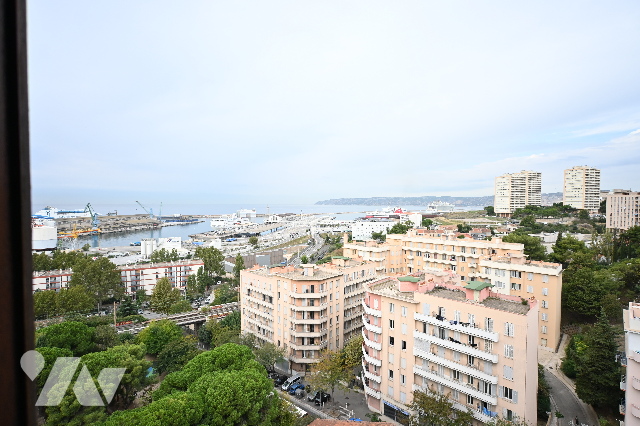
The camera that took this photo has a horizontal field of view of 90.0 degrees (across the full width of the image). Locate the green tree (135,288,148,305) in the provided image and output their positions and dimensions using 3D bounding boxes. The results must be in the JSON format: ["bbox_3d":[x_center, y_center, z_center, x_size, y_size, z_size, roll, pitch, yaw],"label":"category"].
[{"bbox_3d":[-78.830,37.140,141.110,5.000,7.200,5.000,-1,2,-29],"label":"green tree"}]

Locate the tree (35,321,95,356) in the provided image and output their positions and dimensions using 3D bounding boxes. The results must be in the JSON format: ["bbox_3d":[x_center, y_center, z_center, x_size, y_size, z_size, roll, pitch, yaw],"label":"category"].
[{"bbox_3d":[-63.035,31.957,79.070,11.884,10.629,11.884,-1,2,-39],"label":"tree"}]

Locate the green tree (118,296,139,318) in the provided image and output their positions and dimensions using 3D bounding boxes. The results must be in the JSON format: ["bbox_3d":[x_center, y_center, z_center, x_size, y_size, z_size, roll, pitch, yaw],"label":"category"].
[{"bbox_3d":[-72.504,35.764,121.214,6.683,8.305,6.683,-1,2,-31],"label":"green tree"}]

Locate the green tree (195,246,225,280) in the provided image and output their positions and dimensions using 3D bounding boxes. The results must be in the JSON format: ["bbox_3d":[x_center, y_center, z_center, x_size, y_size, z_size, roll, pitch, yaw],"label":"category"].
[{"bbox_3d":[-63.232,28.898,183.000,16.300,19.500,15.800,-1,2,-19],"label":"green tree"}]

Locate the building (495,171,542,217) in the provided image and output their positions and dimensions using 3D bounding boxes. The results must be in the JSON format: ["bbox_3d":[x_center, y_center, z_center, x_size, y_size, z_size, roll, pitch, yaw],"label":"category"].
[{"bbox_3d":[245.794,-23.468,395.000,75.000,49.000,23.000,-1,2,-37],"label":"building"}]

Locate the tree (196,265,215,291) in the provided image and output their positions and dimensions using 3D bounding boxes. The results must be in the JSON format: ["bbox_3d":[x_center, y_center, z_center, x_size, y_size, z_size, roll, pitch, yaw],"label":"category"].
[{"bbox_3d":[-54.780,31.340,153.000,7.300,12.500,7.300,0,2,0],"label":"tree"}]

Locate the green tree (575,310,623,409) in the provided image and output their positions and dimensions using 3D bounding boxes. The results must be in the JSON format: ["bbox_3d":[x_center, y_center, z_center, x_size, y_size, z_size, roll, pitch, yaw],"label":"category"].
[{"bbox_3d":[47.250,24.280,53.970,6.100,16.000,6.100,2,2,42],"label":"green tree"}]

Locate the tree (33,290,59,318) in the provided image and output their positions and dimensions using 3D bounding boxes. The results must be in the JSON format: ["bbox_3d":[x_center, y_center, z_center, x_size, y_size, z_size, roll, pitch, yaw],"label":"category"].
[{"bbox_3d":[-103.000,34.513,120.173,7.902,10.872,7.902,-2,2,-41],"label":"tree"}]

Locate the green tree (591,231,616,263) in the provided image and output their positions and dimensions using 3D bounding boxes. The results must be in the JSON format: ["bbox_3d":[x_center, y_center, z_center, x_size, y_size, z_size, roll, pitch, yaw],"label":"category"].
[{"bbox_3d":[121.450,14.990,137.000,8.800,14.800,8.800,0,2,0],"label":"green tree"}]

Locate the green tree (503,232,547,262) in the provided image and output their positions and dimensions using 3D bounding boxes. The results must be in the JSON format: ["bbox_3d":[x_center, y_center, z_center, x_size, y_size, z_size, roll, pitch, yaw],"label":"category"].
[{"bbox_3d":[74.178,12.695,116.000,13.700,13.000,13.200,1,2,33],"label":"green tree"}]

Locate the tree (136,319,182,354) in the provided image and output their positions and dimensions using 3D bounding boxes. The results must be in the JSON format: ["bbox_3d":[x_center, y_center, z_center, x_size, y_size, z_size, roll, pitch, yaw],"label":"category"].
[{"bbox_3d":[-39.146,30.244,78.000,10.300,9.600,10.000,-1,2,-27],"label":"tree"}]

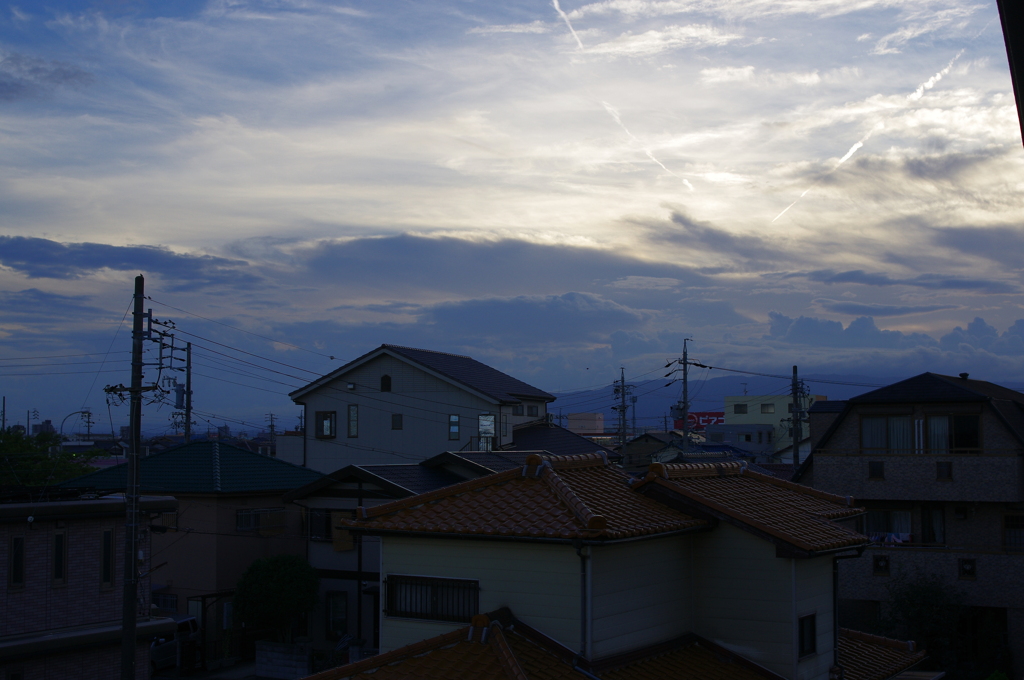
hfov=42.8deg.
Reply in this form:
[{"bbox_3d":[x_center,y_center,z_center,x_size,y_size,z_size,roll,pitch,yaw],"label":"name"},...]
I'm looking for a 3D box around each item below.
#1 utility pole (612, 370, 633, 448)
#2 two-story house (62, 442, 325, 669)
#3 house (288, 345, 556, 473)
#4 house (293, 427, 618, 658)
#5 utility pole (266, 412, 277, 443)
[{"bbox_3d":[10.113,9.566,117.614,1.900,13.800,1.100,-3,-5,32],"label":"utility pole"},{"bbox_3d":[-11.482,7.627,49.967,8.500,7.500,8.100,-3,-5,32],"label":"two-story house"},{"bbox_3d":[-4.333,6.978,73.953,12.500,12.400,11.600,-2,-5,21],"label":"house"},{"bbox_3d":[-1.751,7.462,47.113,7.980,7.400,10.300,-3,-5,32],"label":"house"},{"bbox_3d":[-43.159,19.057,234.230,1.900,12.400,1.000,-3,-5,32],"label":"utility pole"}]

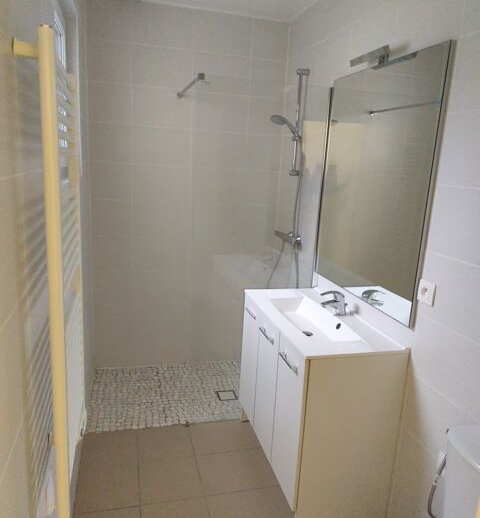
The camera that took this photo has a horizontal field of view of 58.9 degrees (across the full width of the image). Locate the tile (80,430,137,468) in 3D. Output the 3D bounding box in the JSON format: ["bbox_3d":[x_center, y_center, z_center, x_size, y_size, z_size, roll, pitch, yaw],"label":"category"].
[{"bbox_3d":[-0.702,1.030,2.307,0.290,0.010,0.289,0,13,-15],"label":"tile"}]

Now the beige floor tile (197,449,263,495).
[{"bbox_3d":[-0.062,1.091,2.186,0.293,0.010,0.293,0,13,-15],"label":"beige floor tile"}]

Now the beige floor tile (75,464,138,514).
[{"bbox_3d":[-0.629,1.094,2.034,0.290,0.010,0.290,0,13,-15],"label":"beige floor tile"}]

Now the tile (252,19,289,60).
[{"bbox_3d":[0.216,-1.510,2.943,0.268,0.257,0.010,0,13,-15],"label":"tile"}]

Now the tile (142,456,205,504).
[{"bbox_3d":[-0.344,1.093,2.109,0.293,0.010,0.293,0,13,-15],"label":"tile"}]

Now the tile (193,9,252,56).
[{"bbox_3d":[-0.107,-1.508,2.856,0.400,0.257,0.010,0,13,-15],"label":"tile"}]

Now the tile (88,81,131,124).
[{"bbox_3d":[-0.845,-1.011,2.773,0.275,0.251,0.010,0,13,-15],"label":"tile"}]

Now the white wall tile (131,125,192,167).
[{"bbox_3d":[-0.532,-0.769,2.905,0.400,0.250,0.010,0,13,-15],"label":"white wall tile"}]

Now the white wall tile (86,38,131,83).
[{"bbox_3d":[-0.832,-1.255,2.719,0.275,0.251,0.010,0,13,-15],"label":"white wall tile"}]

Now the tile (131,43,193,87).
[{"bbox_3d":[-0.506,-1.258,2.807,0.400,0.251,0.010,0,13,-15],"label":"tile"}]

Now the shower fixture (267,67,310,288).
[{"bbox_3d":[0.274,-0.462,2.766,0.235,1.460,0.280,0,13,-15],"label":"shower fixture"}]

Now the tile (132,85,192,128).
[{"bbox_3d":[-0.519,-1.013,2.861,0.400,0.251,0.010,0,13,-15],"label":"tile"}]

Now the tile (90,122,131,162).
[{"bbox_3d":[-0.857,-0.767,2.818,0.273,0.250,0.010,0,13,-15],"label":"tile"}]

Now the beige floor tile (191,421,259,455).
[{"bbox_3d":[-0.120,1.028,2.457,0.318,0.010,0.281,0,13,-15],"label":"beige floor tile"}]

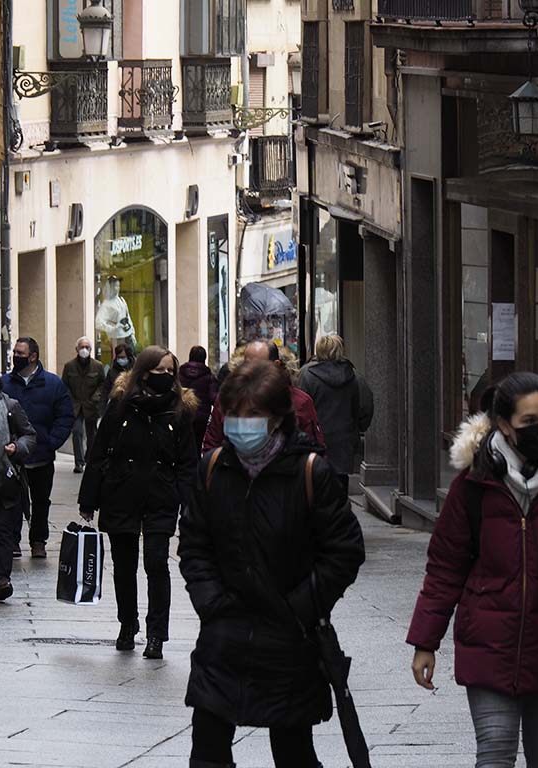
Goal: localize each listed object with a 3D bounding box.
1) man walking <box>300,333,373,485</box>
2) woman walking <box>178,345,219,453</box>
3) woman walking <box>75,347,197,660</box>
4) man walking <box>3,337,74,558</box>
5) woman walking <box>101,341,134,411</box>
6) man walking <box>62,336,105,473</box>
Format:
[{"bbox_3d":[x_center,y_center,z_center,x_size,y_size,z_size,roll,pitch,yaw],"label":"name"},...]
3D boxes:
[{"bbox_3d":[0.510,0.487,40.800,0.560,1.700,0.400,0,4,-3],"label":"man walking"},{"bbox_3d":[-0.826,0.375,61.500,0.500,1.640,0.400,0,4,12],"label":"woman walking"},{"bbox_3d":[-0.718,0.636,29.200,0.620,1.700,0.450,-1,4,-5],"label":"woman walking"},{"bbox_3d":[-1.852,0.507,42.500,0.580,1.760,0.400,1,4,18],"label":"man walking"},{"bbox_3d":[-1.708,0.358,62.500,0.480,1.640,0.360,0,4,0],"label":"woman walking"},{"bbox_3d":[-2.304,0.256,66.500,0.540,1.710,0.420,-1,4,-2],"label":"man walking"}]

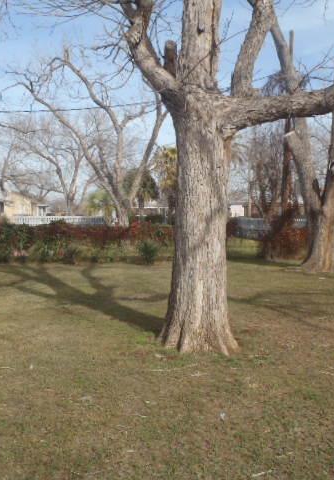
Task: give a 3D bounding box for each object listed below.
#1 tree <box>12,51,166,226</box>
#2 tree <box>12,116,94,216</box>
[{"bbox_3d":[-4.200,-4.900,27.800,8.200,10.400,7.200,0,3,0],"label":"tree"},{"bbox_3d":[-9.950,-5.500,45.500,7.300,10.100,6.800,0,3,0],"label":"tree"}]

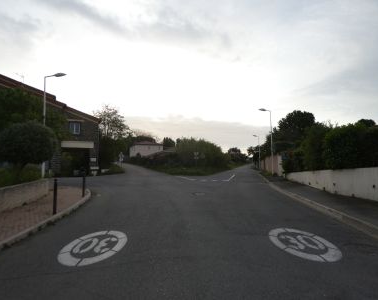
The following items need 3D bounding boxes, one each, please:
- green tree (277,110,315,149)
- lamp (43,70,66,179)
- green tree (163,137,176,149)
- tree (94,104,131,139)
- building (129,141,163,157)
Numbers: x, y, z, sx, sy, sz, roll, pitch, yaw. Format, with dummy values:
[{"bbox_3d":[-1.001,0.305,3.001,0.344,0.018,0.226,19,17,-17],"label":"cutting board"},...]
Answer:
[{"bbox_3d":[14.021,-1.168,36.000,5.300,7.900,5.300,0,-2,0],"label":"green tree"},{"bbox_3d":[-8.634,-1.380,17.800,1.550,7.100,0.350,0,-2,0],"label":"lamp"},{"bbox_3d":[-6.188,-0.476,88.000,4.300,7.000,4.300,0,-2,0],"label":"green tree"},{"bbox_3d":[-11.311,-1.996,41.000,5.800,9.500,5.800,0,-2,0],"label":"tree"},{"bbox_3d":[-13.181,0.310,86.000,9.500,6.600,7.500,1,-2,-18],"label":"building"}]

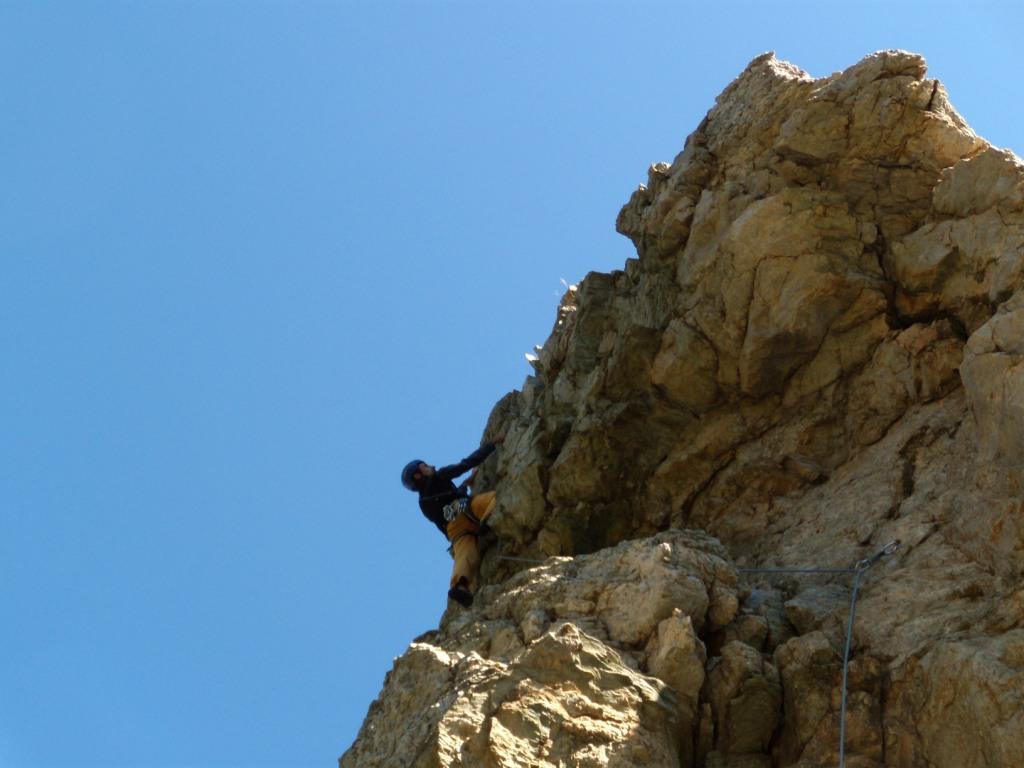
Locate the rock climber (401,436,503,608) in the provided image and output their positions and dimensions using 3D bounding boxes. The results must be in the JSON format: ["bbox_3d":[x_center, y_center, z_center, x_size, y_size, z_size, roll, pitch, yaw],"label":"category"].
[{"bbox_3d":[-0.571,1.298,16.200,0.900,1.750,0.620,10,-32,-15],"label":"rock climber"}]

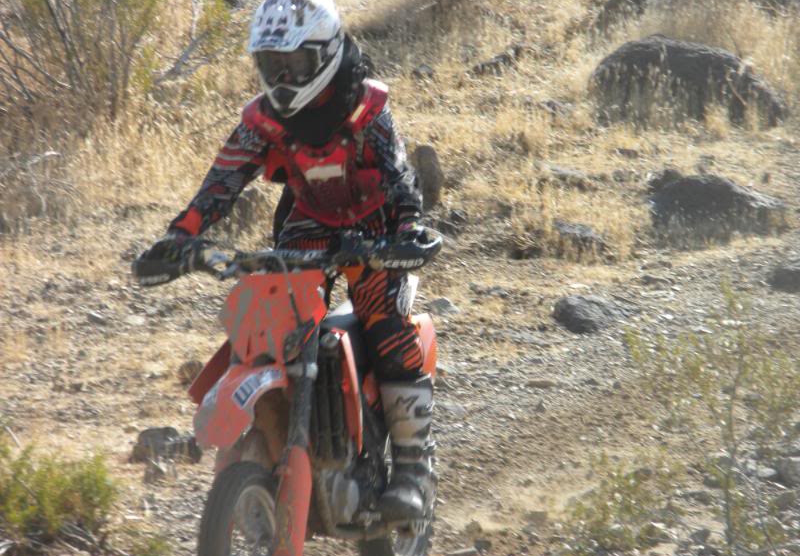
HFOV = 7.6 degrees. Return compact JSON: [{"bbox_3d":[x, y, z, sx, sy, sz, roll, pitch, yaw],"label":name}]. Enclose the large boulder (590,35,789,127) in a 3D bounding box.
[{"bbox_3d":[1.421,-0.970,29.500,0.970,0.460,0.660,0,5,0],"label":"large boulder"}]

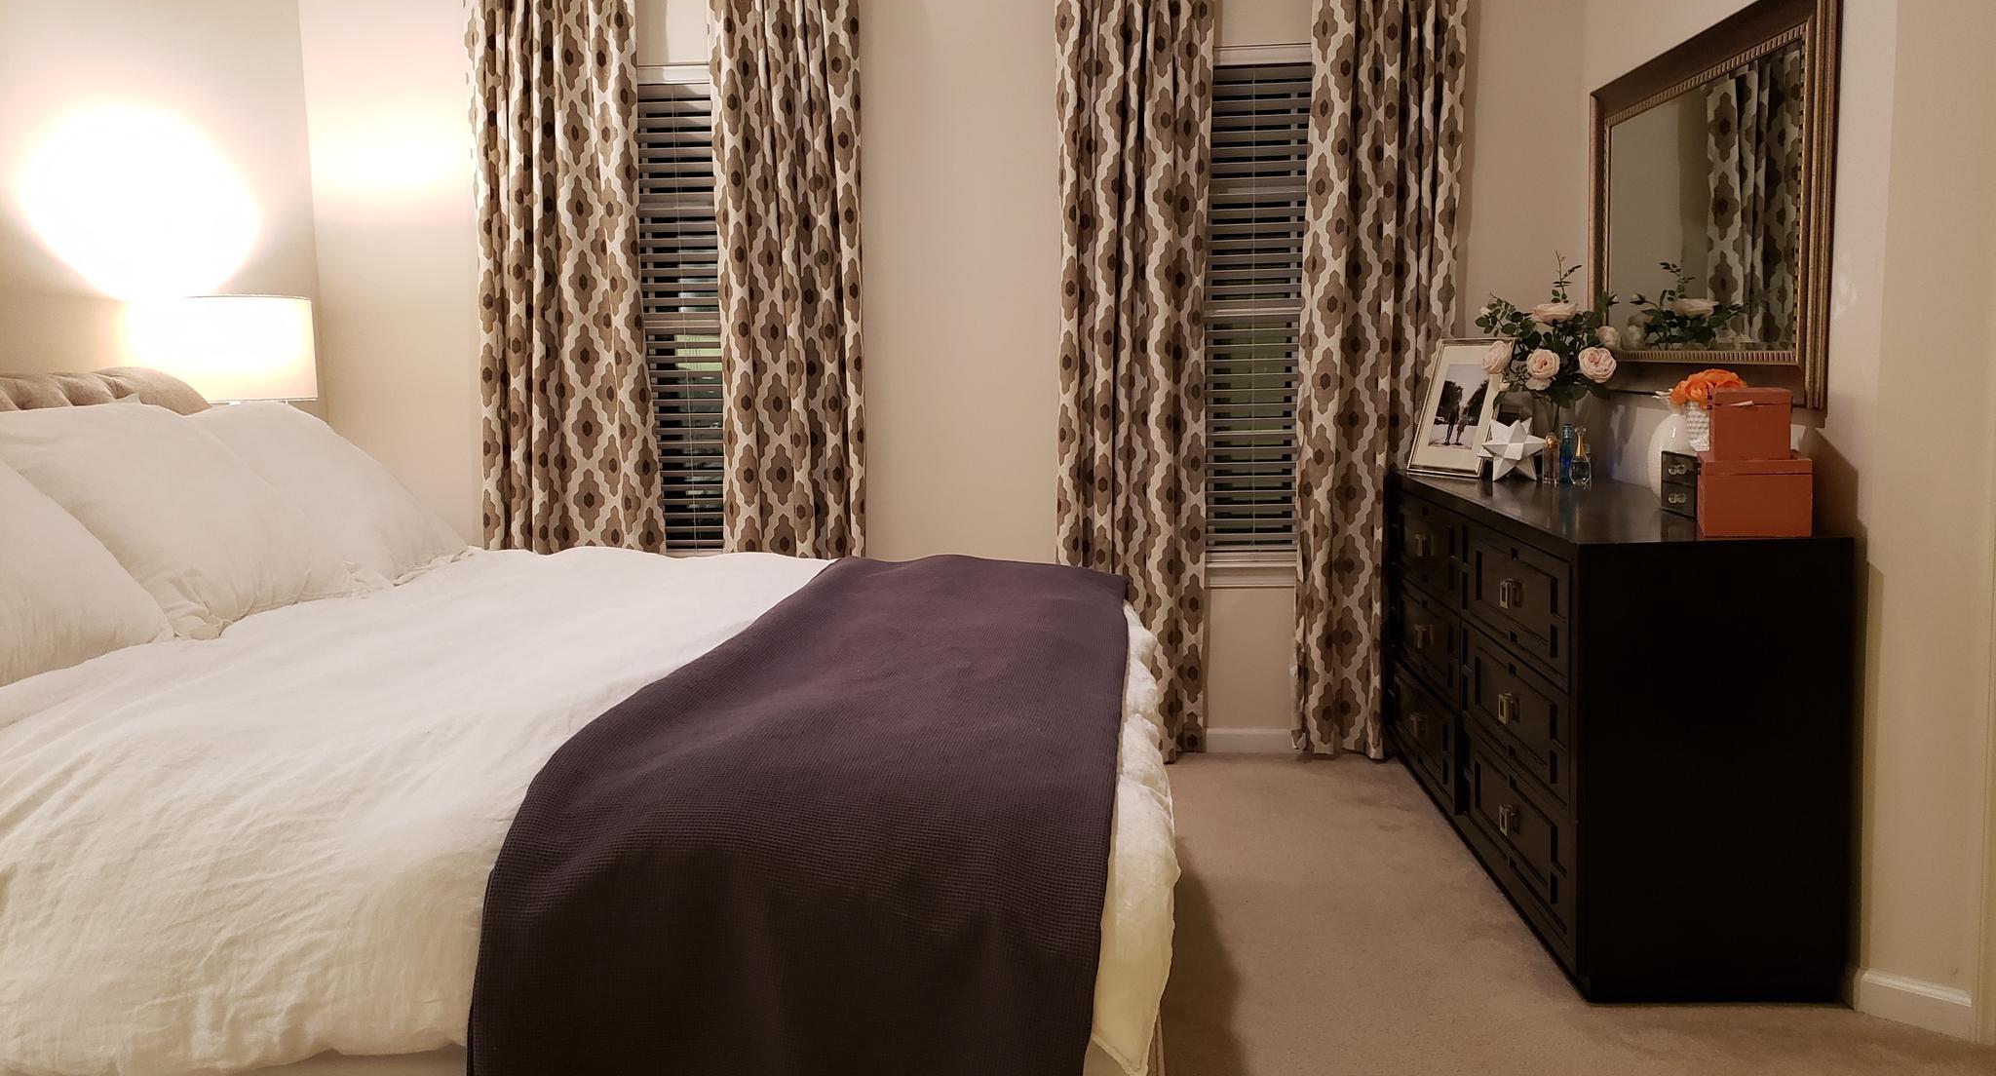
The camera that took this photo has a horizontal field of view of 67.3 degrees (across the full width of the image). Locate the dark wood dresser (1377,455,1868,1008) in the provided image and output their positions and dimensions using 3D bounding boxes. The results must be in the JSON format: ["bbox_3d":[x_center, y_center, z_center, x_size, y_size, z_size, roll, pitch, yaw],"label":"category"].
[{"bbox_3d":[1.314,0.326,3.466,0.472,0.824,1.654,-1,7,4],"label":"dark wood dresser"}]

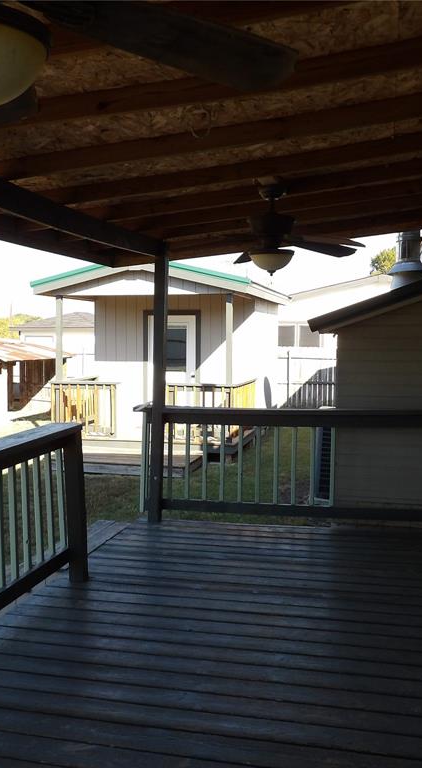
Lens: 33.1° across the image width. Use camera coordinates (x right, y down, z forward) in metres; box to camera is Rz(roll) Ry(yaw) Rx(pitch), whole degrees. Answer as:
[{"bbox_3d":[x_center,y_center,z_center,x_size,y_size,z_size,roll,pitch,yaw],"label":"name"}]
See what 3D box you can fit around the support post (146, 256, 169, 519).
[{"bbox_3d":[-0.429,0.019,5.824,0.095,2.223,0.095,2,4,14],"label":"support post"}]

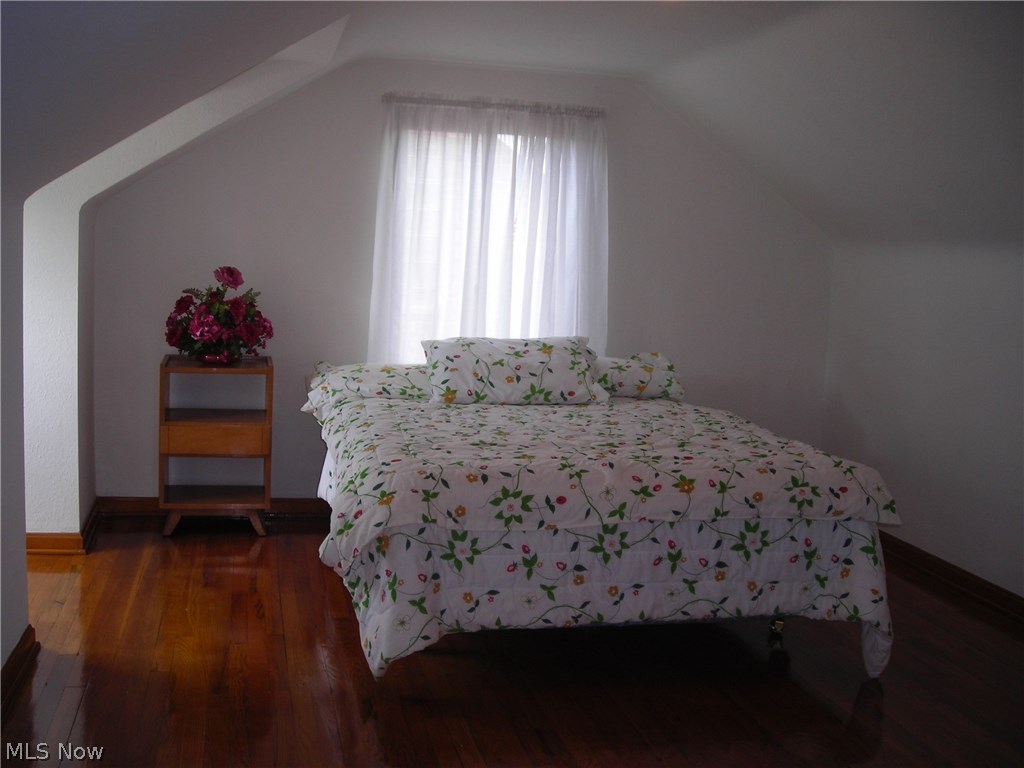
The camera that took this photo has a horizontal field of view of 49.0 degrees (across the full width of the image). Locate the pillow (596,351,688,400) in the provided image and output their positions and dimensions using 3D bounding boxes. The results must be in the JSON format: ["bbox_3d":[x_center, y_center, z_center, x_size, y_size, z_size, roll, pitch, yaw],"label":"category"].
[{"bbox_3d":[0.451,-0.045,5.050,0.634,0.169,0.435,1,7,-11],"label":"pillow"}]

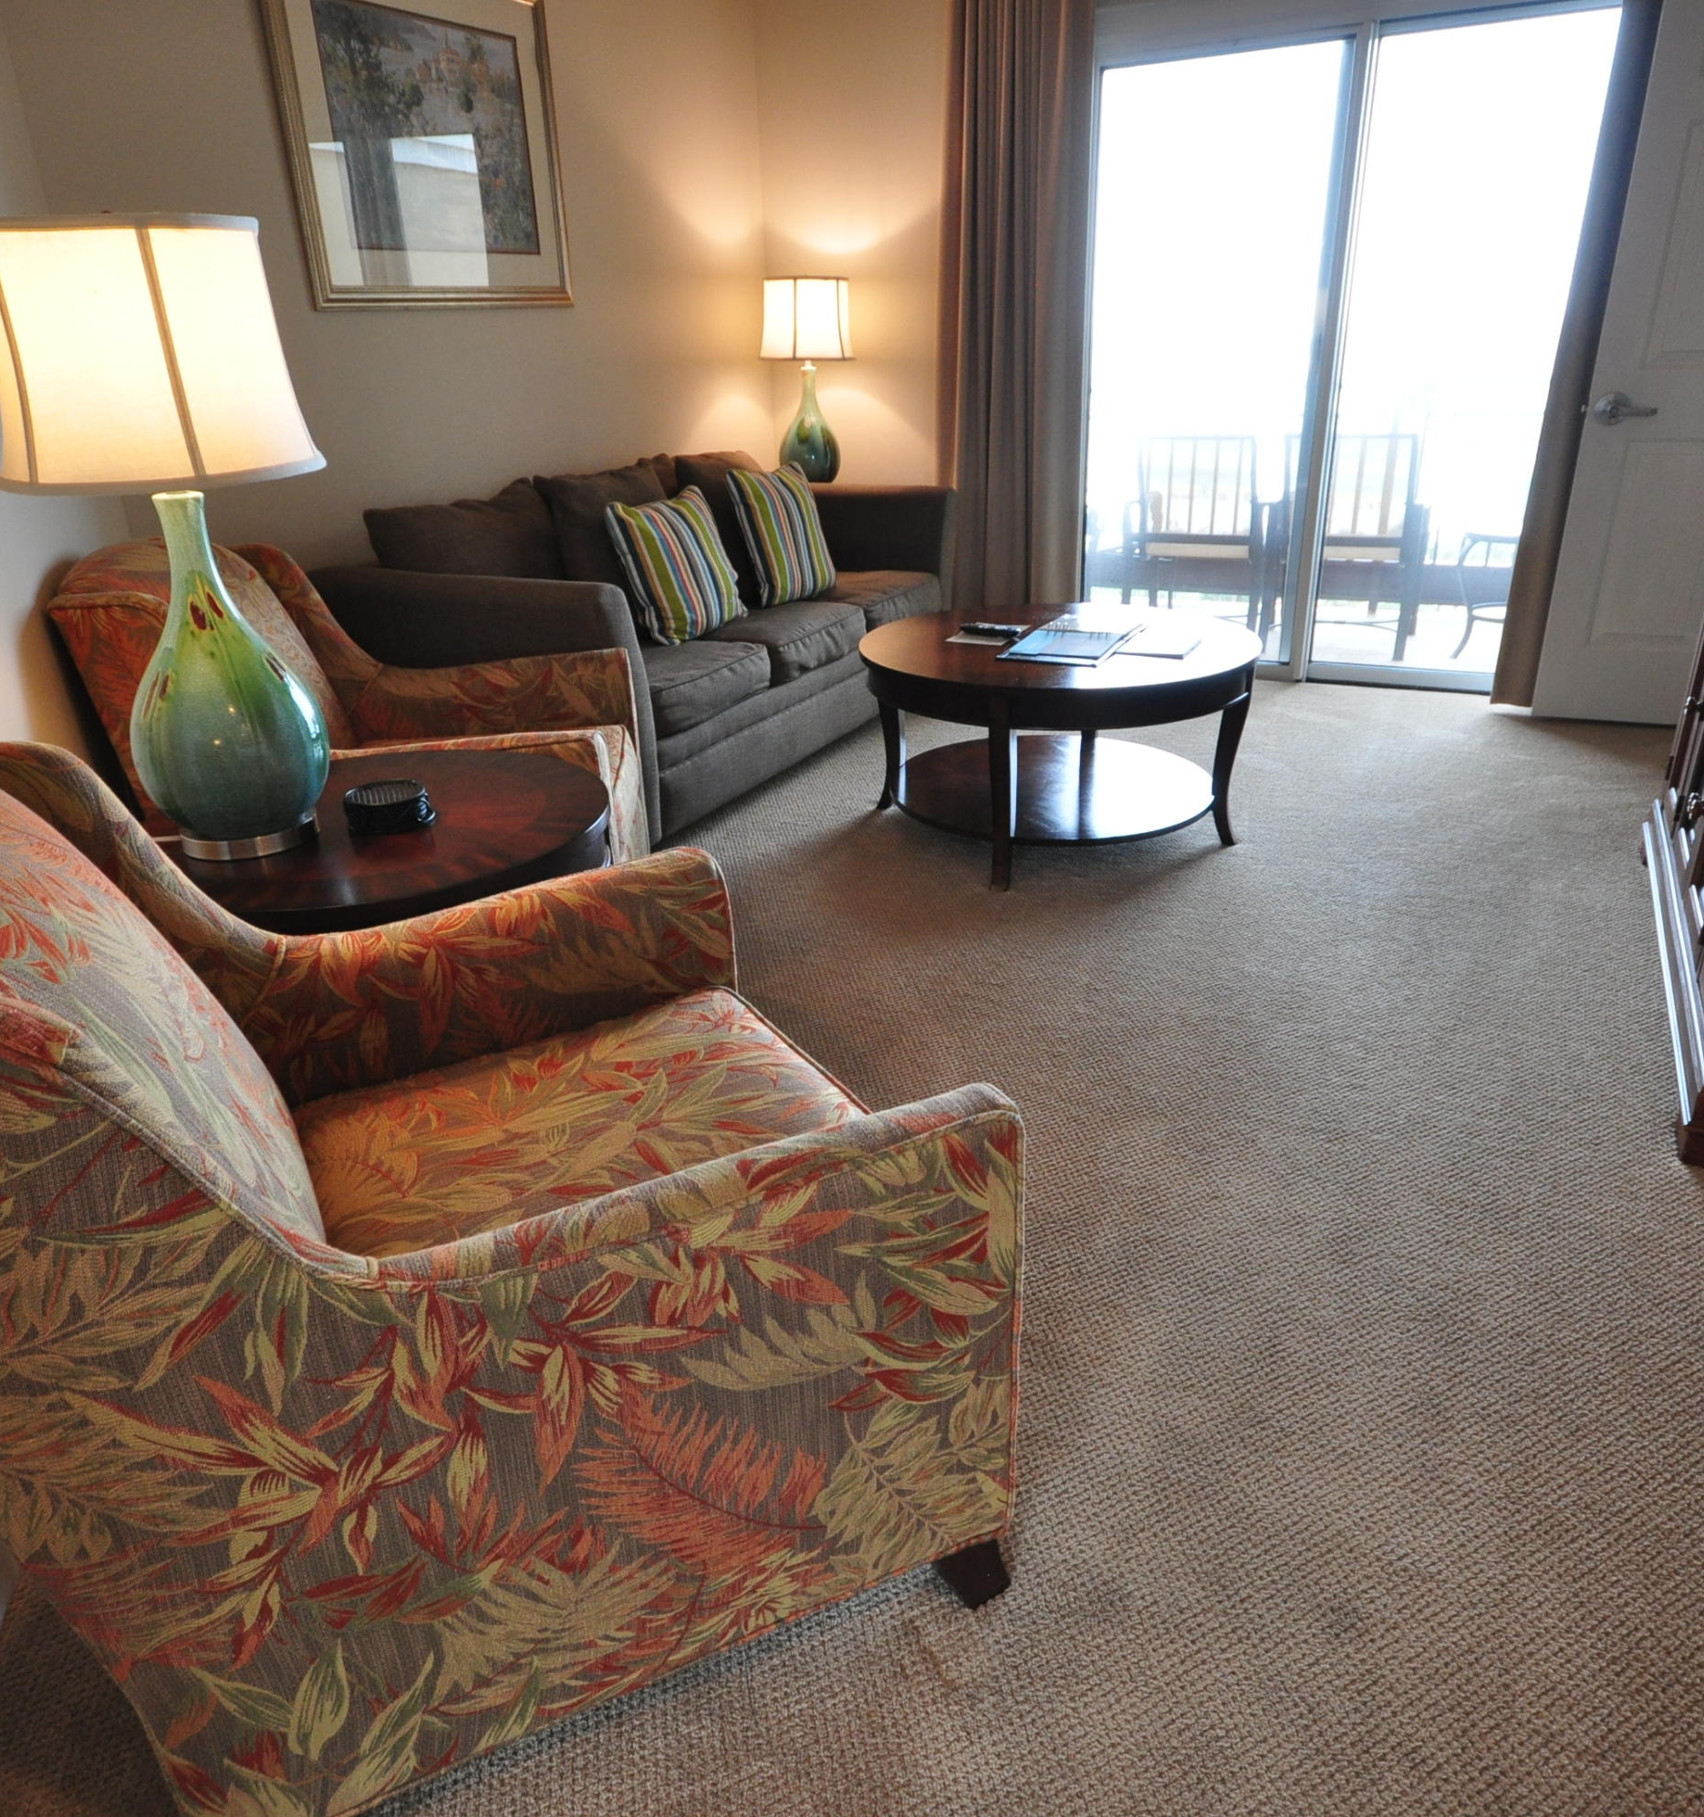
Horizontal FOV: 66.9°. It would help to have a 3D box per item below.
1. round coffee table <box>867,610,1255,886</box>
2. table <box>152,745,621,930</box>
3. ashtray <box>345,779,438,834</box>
[{"bbox_3d":[0.502,-0.434,3.258,0.965,0.484,0.965,-2,24,1],"label":"round coffee table"},{"bbox_3d":[-0.640,0.153,1.880,0.640,0.602,0.640,10,27,25],"label":"table"},{"bbox_3d":[-0.621,-0.136,1.736,0.110,0.040,0.110,-2,24,1],"label":"ashtray"}]

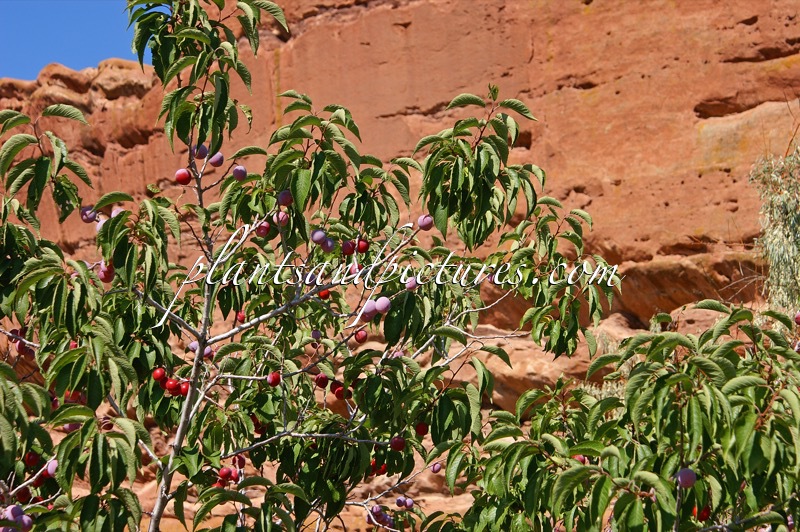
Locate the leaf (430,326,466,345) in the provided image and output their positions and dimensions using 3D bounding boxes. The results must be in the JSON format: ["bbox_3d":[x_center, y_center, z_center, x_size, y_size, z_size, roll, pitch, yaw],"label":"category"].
[{"bbox_3d":[0.089,0.128,4.300,0.072,0.024,0.030,18,-7,0],"label":"leaf"}]

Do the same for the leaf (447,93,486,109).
[{"bbox_3d":[0.123,-0.304,4.300,0.077,0.028,0.031,-3,-7,0],"label":"leaf"}]

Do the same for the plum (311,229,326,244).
[{"bbox_3d":[-0.150,-0.054,4.300,0.029,0.029,0.029,0,-7,0],"label":"plum"}]

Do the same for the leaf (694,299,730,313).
[{"bbox_3d":[0.556,0.071,4.150,0.066,0.024,0.040,5,-9,-6],"label":"leaf"}]

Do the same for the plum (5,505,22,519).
[{"bbox_3d":[-0.661,0.425,4.000,0.031,0.030,0.031,0,-7,0],"label":"plum"}]

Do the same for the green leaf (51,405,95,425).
[{"bbox_3d":[-0.578,0.261,4.100,0.083,0.030,0.034,-12,-5,-12],"label":"green leaf"}]

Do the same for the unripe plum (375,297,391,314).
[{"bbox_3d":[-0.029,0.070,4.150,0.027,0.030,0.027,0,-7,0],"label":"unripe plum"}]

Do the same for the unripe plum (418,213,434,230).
[{"bbox_3d":[0.049,-0.083,4.300,0.029,0.029,0.029,0,-7,0],"label":"unripe plum"}]

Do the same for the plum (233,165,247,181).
[{"bbox_3d":[-0.303,-0.176,4.400,0.026,0.029,0.026,0,-9,0],"label":"plum"}]

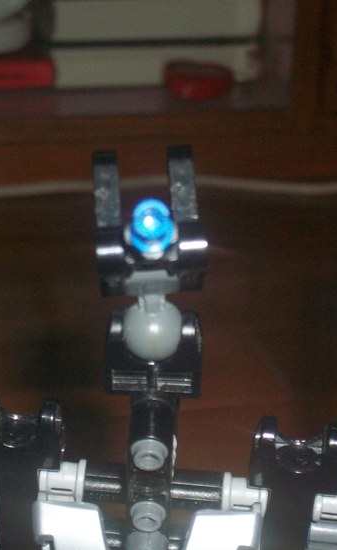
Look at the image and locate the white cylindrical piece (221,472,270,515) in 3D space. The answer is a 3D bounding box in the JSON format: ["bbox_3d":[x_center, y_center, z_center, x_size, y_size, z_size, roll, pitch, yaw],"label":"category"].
[{"bbox_3d":[0.013,0.039,0.288,0.008,0.007,0.007,5,0,0],"label":"white cylindrical piece"}]

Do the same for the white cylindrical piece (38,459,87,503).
[{"bbox_3d":[-0.018,0.036,0.288,0.008,0.007,0.007,5,0,0],"label":"white cylindrical piece"}]

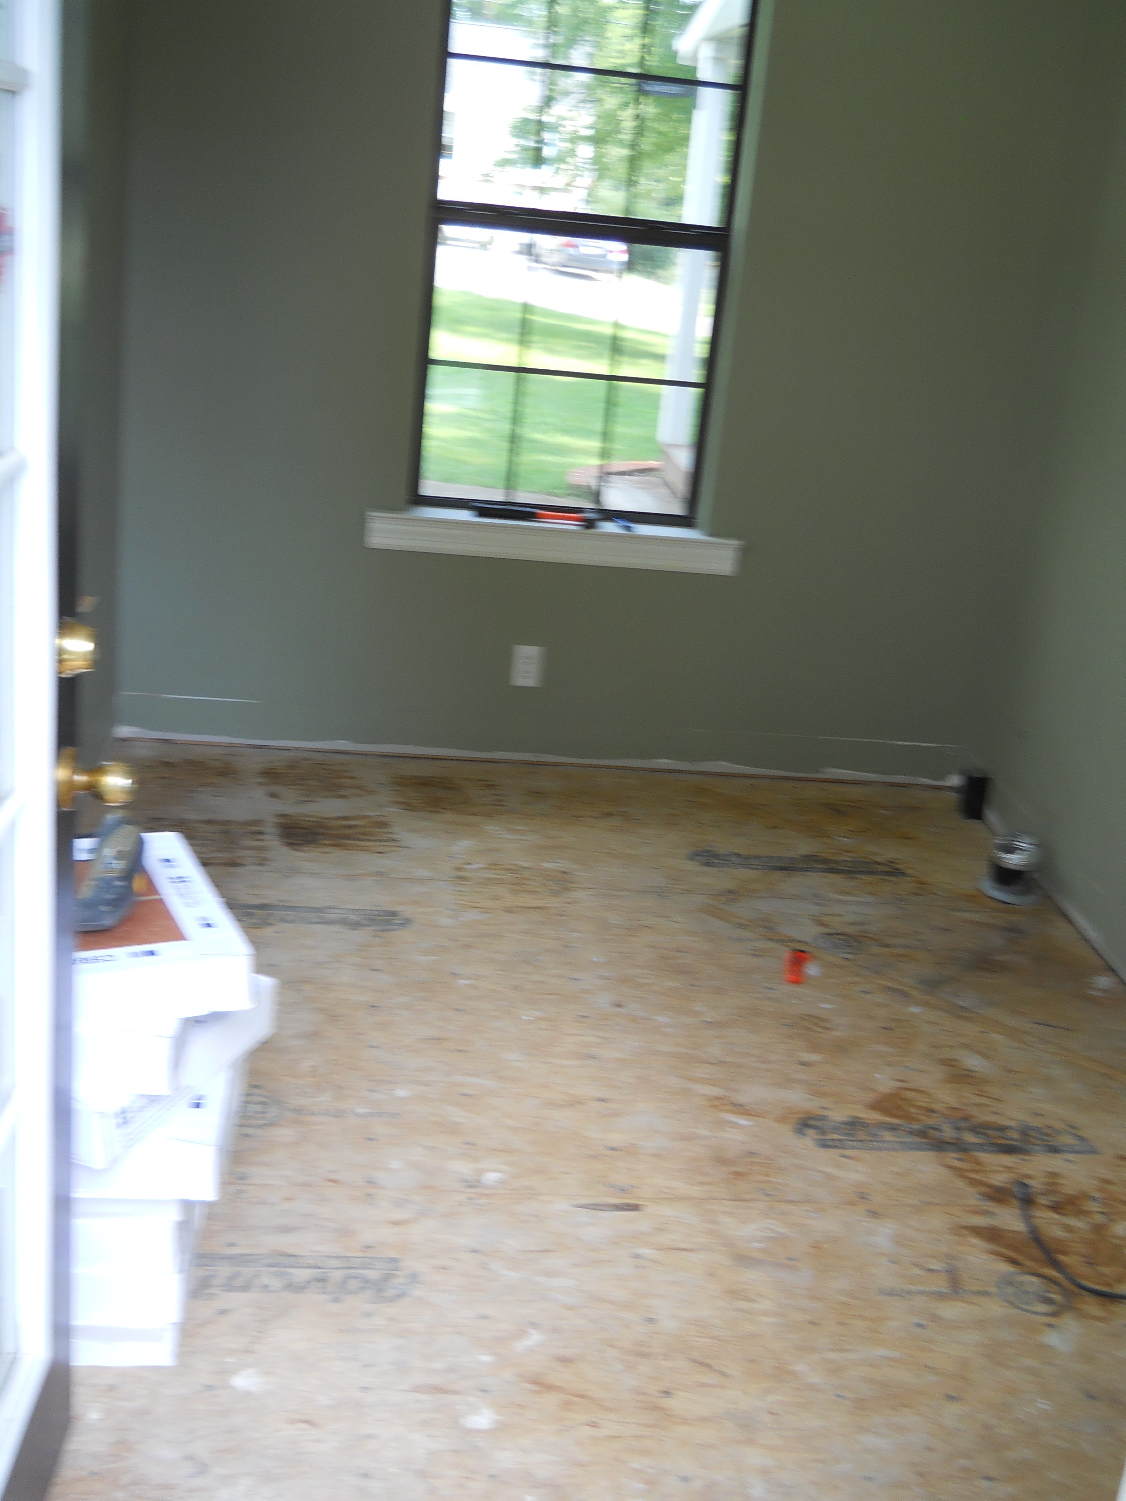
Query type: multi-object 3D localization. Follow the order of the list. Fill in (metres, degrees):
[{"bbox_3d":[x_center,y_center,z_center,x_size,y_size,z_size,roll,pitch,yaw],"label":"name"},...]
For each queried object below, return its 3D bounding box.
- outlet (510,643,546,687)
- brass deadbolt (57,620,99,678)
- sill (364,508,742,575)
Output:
[{"bbox_3d":[-0.098,-0.231,4.415,0.070,0.114,0.008,3,20,-6],"label":"outlet"},{"bbox_3d":[-0.496,-0.103,1.652,0.032,0.060,0.060,3,20,-6],"label":"brass deadbolt"},{"bbox_3d":[-0.024,-0.567,4.333,1.012,0.099,0.116,3,20,-6],"label":"sill"}]

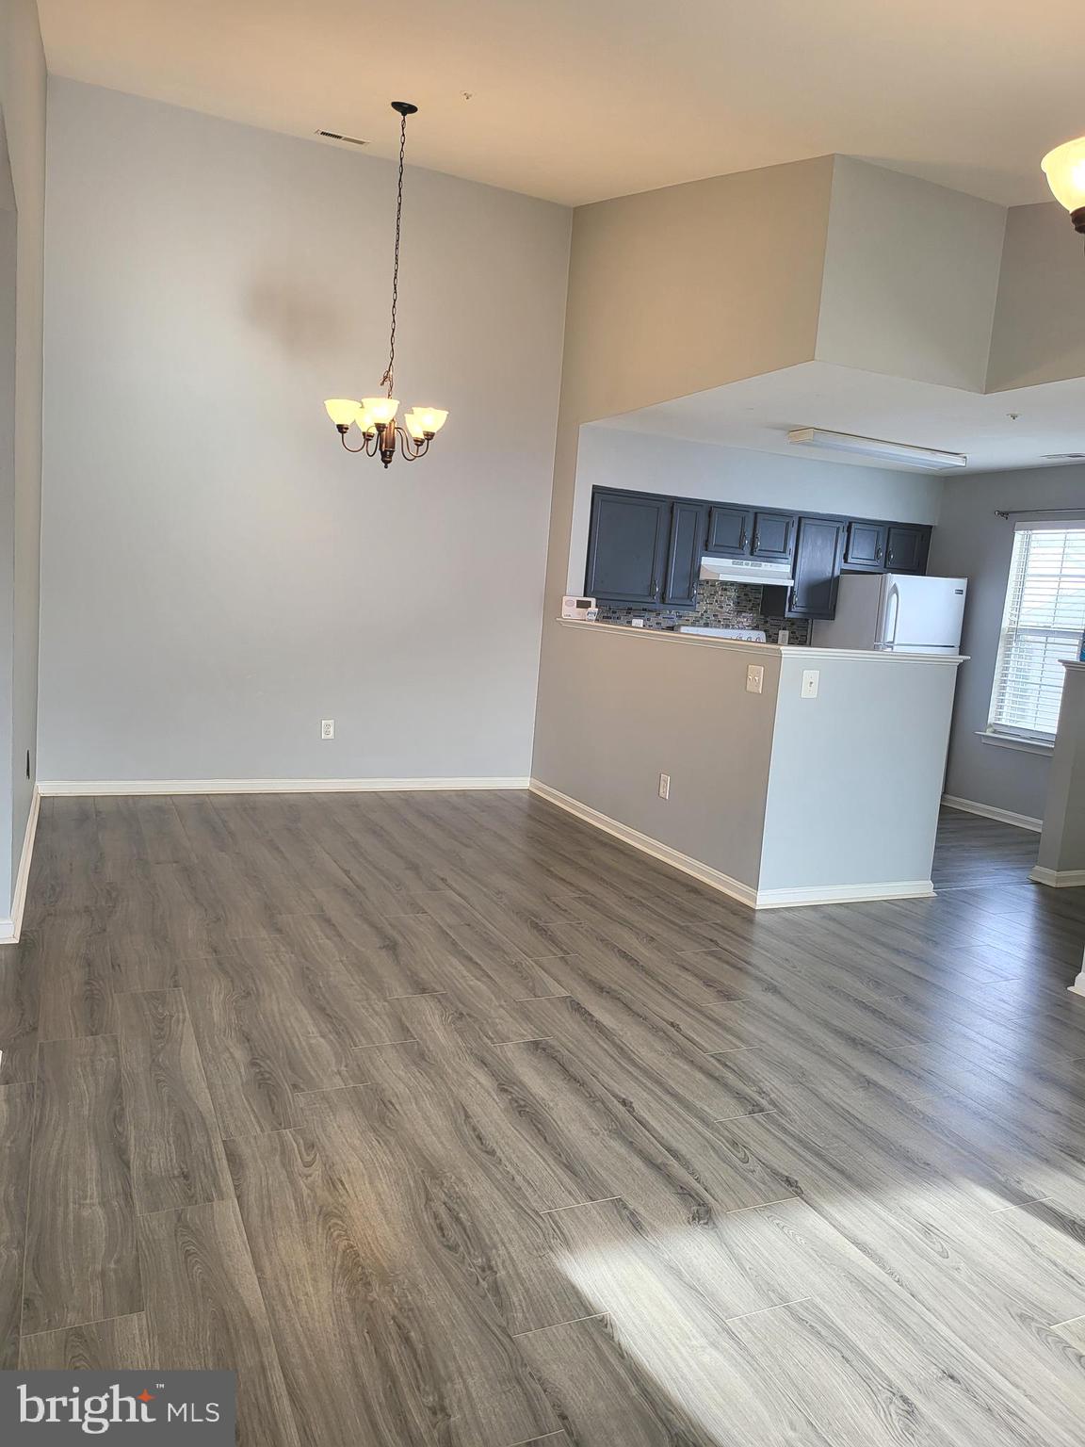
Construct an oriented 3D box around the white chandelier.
[{"bbox_3d":[-0.711,-2.084,4.843,0.612,1.665,0.612,1,8,-24],"label":"white chandelier"}]

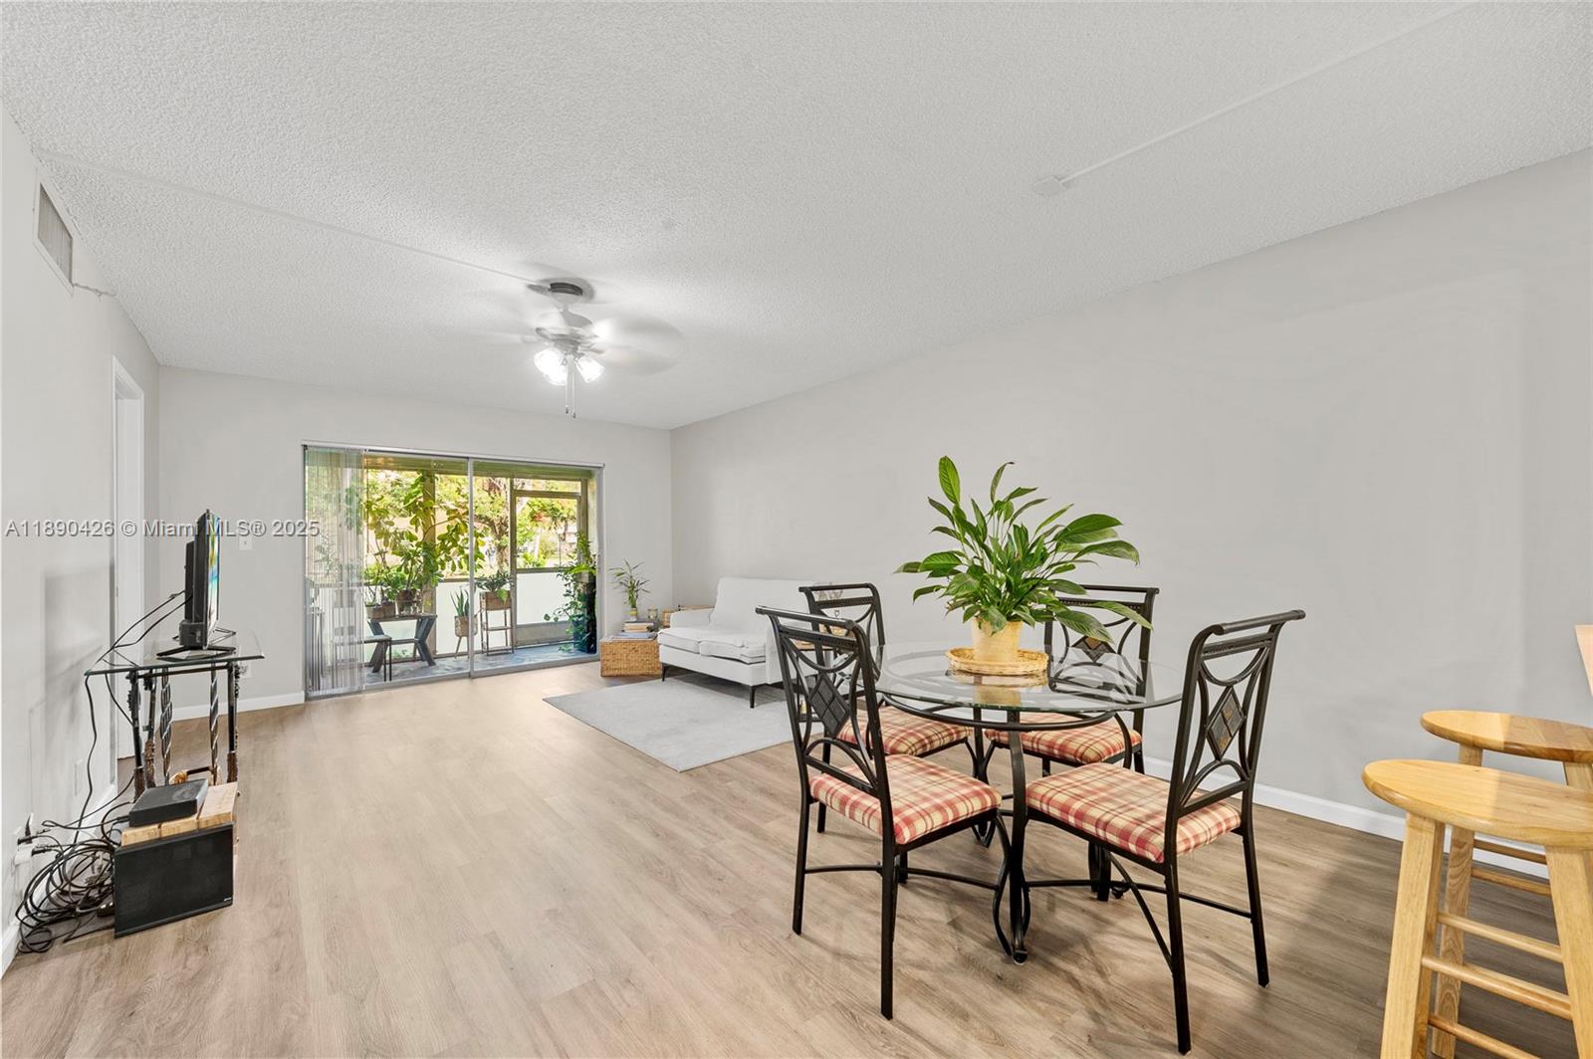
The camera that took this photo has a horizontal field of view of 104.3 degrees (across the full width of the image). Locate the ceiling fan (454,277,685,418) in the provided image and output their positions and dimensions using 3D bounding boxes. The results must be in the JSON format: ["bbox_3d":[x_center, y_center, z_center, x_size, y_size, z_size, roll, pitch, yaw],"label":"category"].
[{"bbox_3d":[-1.131,-0.885,3.062,1.140,0.605,1.140,0,-2,-40],"label":"ceiling fan"}]

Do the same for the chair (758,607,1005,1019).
[{"bbox_3d":[0.248,0.716,1.801,0.585,0.988,0.464,0,-2,-33],"label":"chair"}]

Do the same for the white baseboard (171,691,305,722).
[{"bbox_3d":[-4.145,1.312,4.572,0.784,0.092,0.018,0,-2,-41],"label":"white baseboard"}]

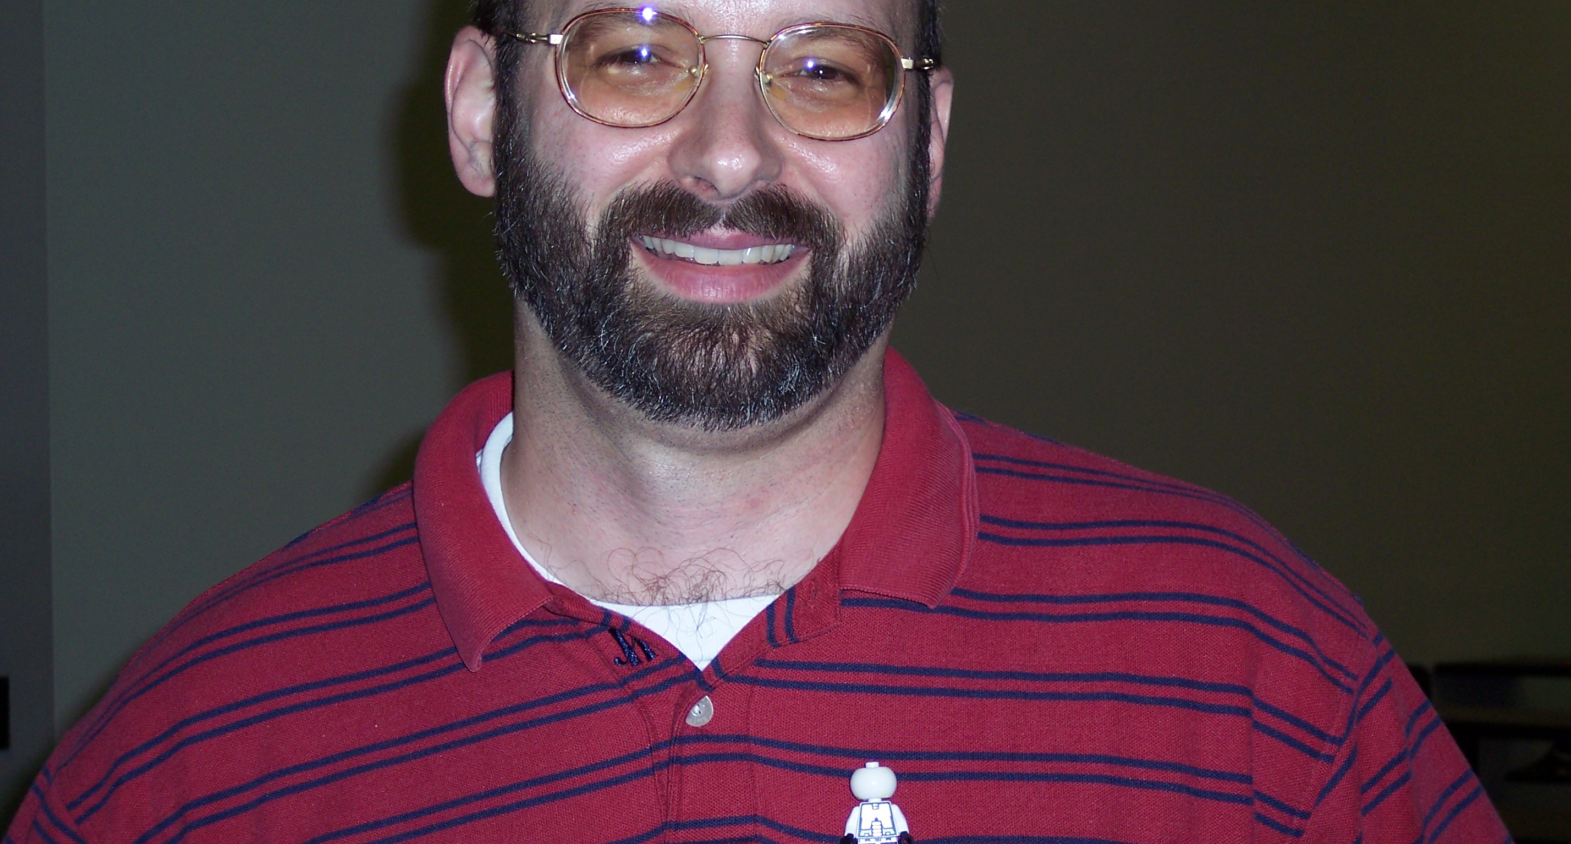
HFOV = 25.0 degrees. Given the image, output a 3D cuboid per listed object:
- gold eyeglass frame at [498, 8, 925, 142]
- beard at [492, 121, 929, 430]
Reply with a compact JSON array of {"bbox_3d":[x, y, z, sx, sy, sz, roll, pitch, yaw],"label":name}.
[{"bbox_3d":[-0.025,-0.134,1.337,0.153,0.045,0.140,3,7,-6],"label":"gold eyeglass frame"},{"bbox_3d":[-0.027,-0.056,1.313,0.163,0.112,0.110,3,7,-6],"label":"beard"}]

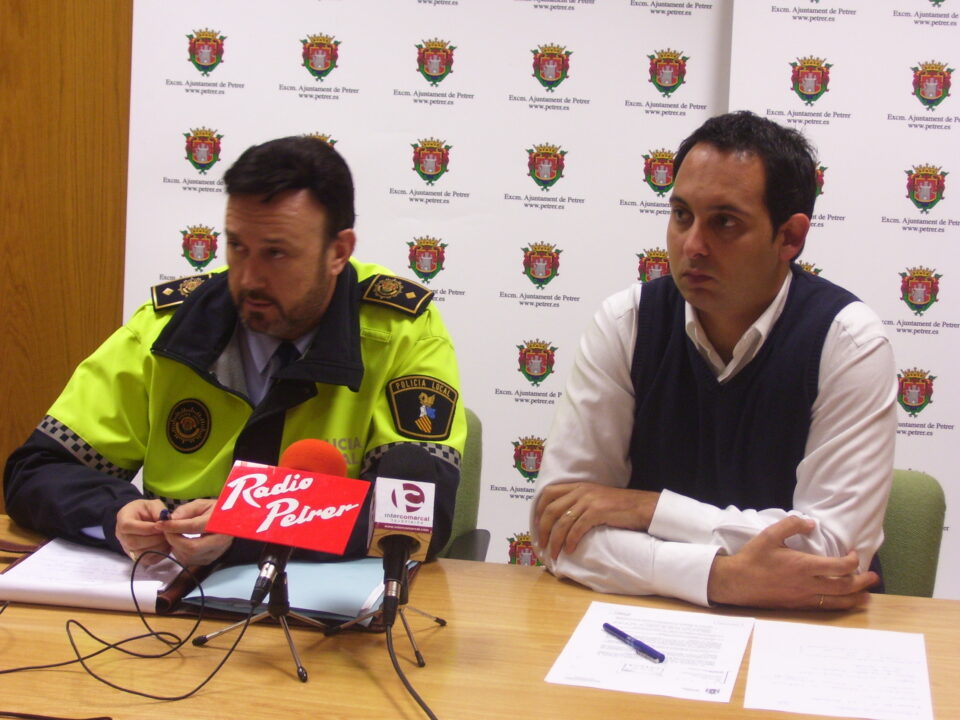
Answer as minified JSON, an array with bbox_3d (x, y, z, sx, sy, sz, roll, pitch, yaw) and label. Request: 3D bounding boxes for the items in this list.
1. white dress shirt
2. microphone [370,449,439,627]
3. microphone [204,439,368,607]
[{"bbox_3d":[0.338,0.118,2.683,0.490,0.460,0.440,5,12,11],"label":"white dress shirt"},{"bbox_3d":[-0.096,0.205,2.300,0.068,0.068,0.243,7,55,-6],"label":"microphone"},{"bbox_3d":[-0.215,0.194,2.274,0.172,0.080,0.226,8,55,18],"label":"microphone"}]

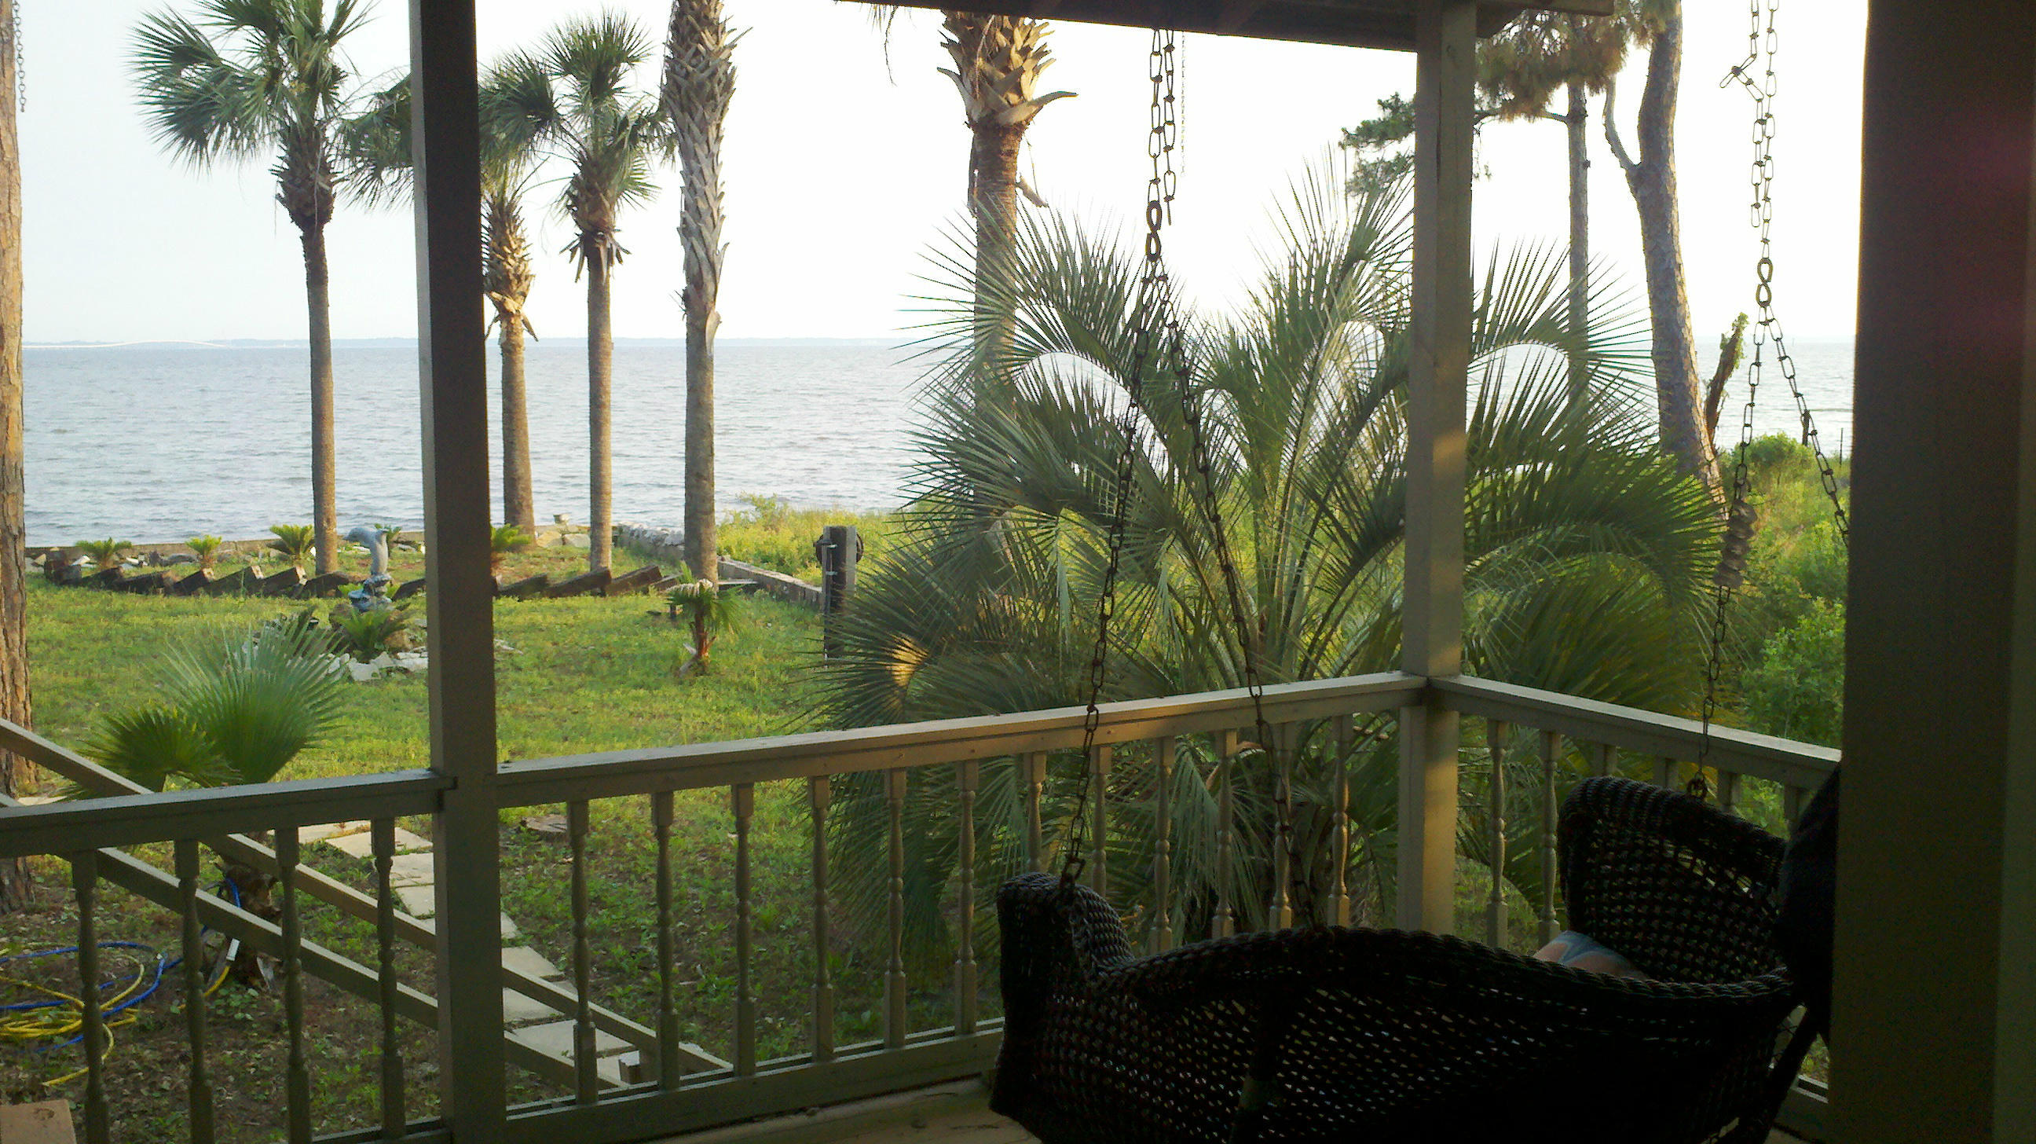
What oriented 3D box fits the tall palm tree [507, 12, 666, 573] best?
[{"bbox_3d":[-6.036,-3.862,22.883,2.600,7.802,2.600,0,8,0],"label":"tall palm tree"}]

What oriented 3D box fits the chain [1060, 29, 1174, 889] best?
[{"bbox_3d":[0.136,-0.196,2.443,0.110,1.420,0.280,-4,9,-26],"label":"chain"}]

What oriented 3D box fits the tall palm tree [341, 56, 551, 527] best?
[{"bbox_3d":[-8.492,-4.196,25.461,3.500,7.650,3.500,0,8,0],"label":"tall palm tree"}]

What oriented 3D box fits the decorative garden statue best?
[{"bbox_3d":[-7.536,-0.044,18.779,0.520,1.025,0.420,-2,8,-14],"label":"decorative garden statue"}]

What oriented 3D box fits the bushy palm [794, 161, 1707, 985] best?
[{"bbox_3d":[1.282,0.048,8.390,4.400,4.140,4.400,0,8,0],"label":"bushy palm"}]

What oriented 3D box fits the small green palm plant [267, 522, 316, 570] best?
[{"bbox_3d":[-10.406,-0.364,23.177,0.700,0.688,0.700,0,8,0],"label":"small green palm plant"}]

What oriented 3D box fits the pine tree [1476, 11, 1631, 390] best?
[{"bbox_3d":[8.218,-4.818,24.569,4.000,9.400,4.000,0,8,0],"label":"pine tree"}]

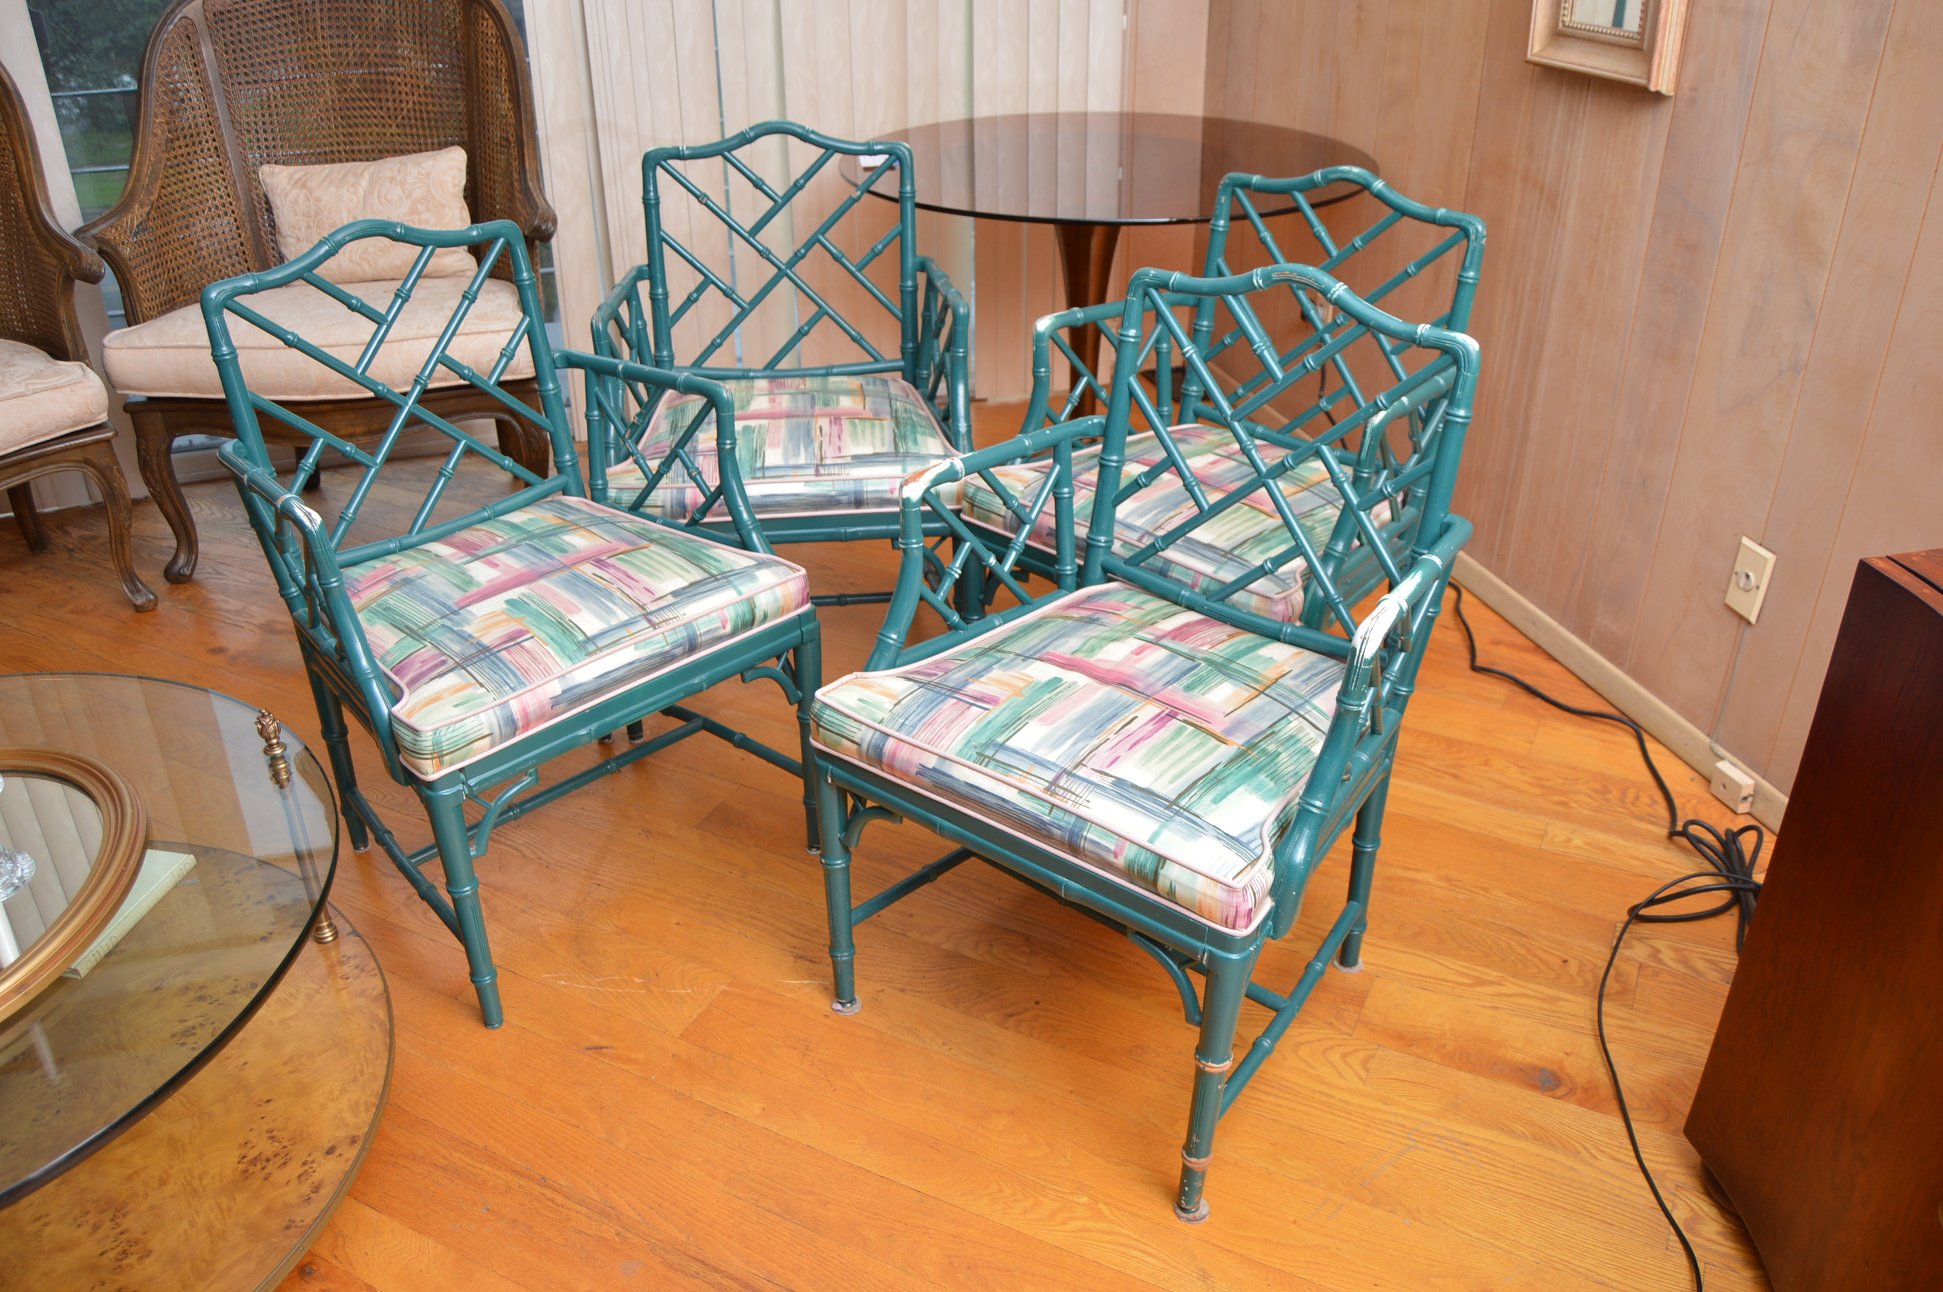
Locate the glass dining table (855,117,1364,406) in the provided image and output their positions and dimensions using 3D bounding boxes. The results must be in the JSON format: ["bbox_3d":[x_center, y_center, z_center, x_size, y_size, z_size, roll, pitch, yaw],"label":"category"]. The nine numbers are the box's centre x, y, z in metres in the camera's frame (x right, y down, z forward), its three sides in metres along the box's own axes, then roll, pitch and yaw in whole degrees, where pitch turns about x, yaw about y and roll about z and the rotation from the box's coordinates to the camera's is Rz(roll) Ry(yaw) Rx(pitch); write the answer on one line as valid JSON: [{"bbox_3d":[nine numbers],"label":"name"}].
[{"bbox_3d":[0.312,-0.773,3.386,1.202,0.720,1.202,0,29,0],"label":"glass dining table"}]

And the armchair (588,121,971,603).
[{"bbox_3d":[-0.314,-0.390,2.516,0.616,0.905,0.578,-3,29,-5],"label":"armchair"}]

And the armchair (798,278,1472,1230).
[{"bbox_3d":[0.213,0.055,1.721,0.616,0.905,0.578,22,36,34],"label":"armchair"}]

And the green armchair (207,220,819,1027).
[{"bbox_3d":[-0.617,-0.084,1.972,0.578,0.905,0.616,25,38,37],"label":"green armchair"}]

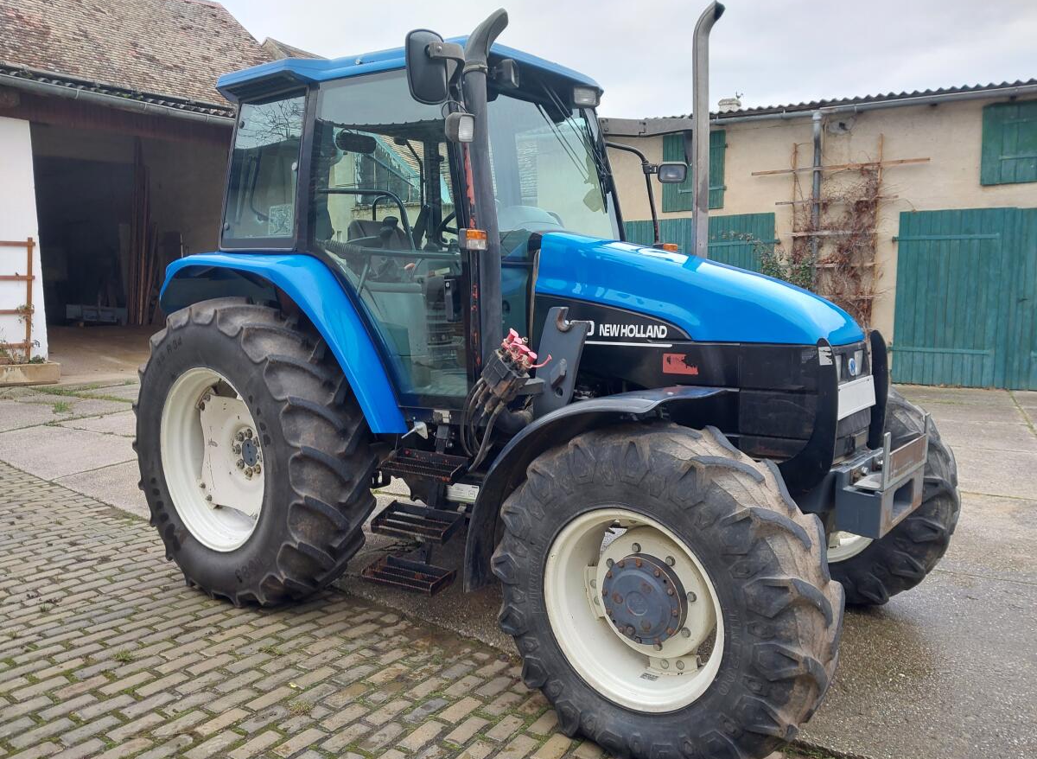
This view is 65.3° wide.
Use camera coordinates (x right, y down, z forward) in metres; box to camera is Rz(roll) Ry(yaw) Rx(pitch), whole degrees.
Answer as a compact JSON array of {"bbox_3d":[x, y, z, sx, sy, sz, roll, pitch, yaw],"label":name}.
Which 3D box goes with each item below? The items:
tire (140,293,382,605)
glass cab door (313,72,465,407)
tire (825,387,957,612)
[{"bbox_3d":[-1.391,0.346,4.126,1.550,1.530,0.460,4,8,38],"label":"tire"},{"bbox_3d":[-0.614,-0.646,3.750,0.910,1.530,0.070,2,4,28],"label":"glass cab door"},{"bbox_3d":[1.574,0.504,4.101,1.160,1.140,0.410,5,8,43],"label":"tire"}]

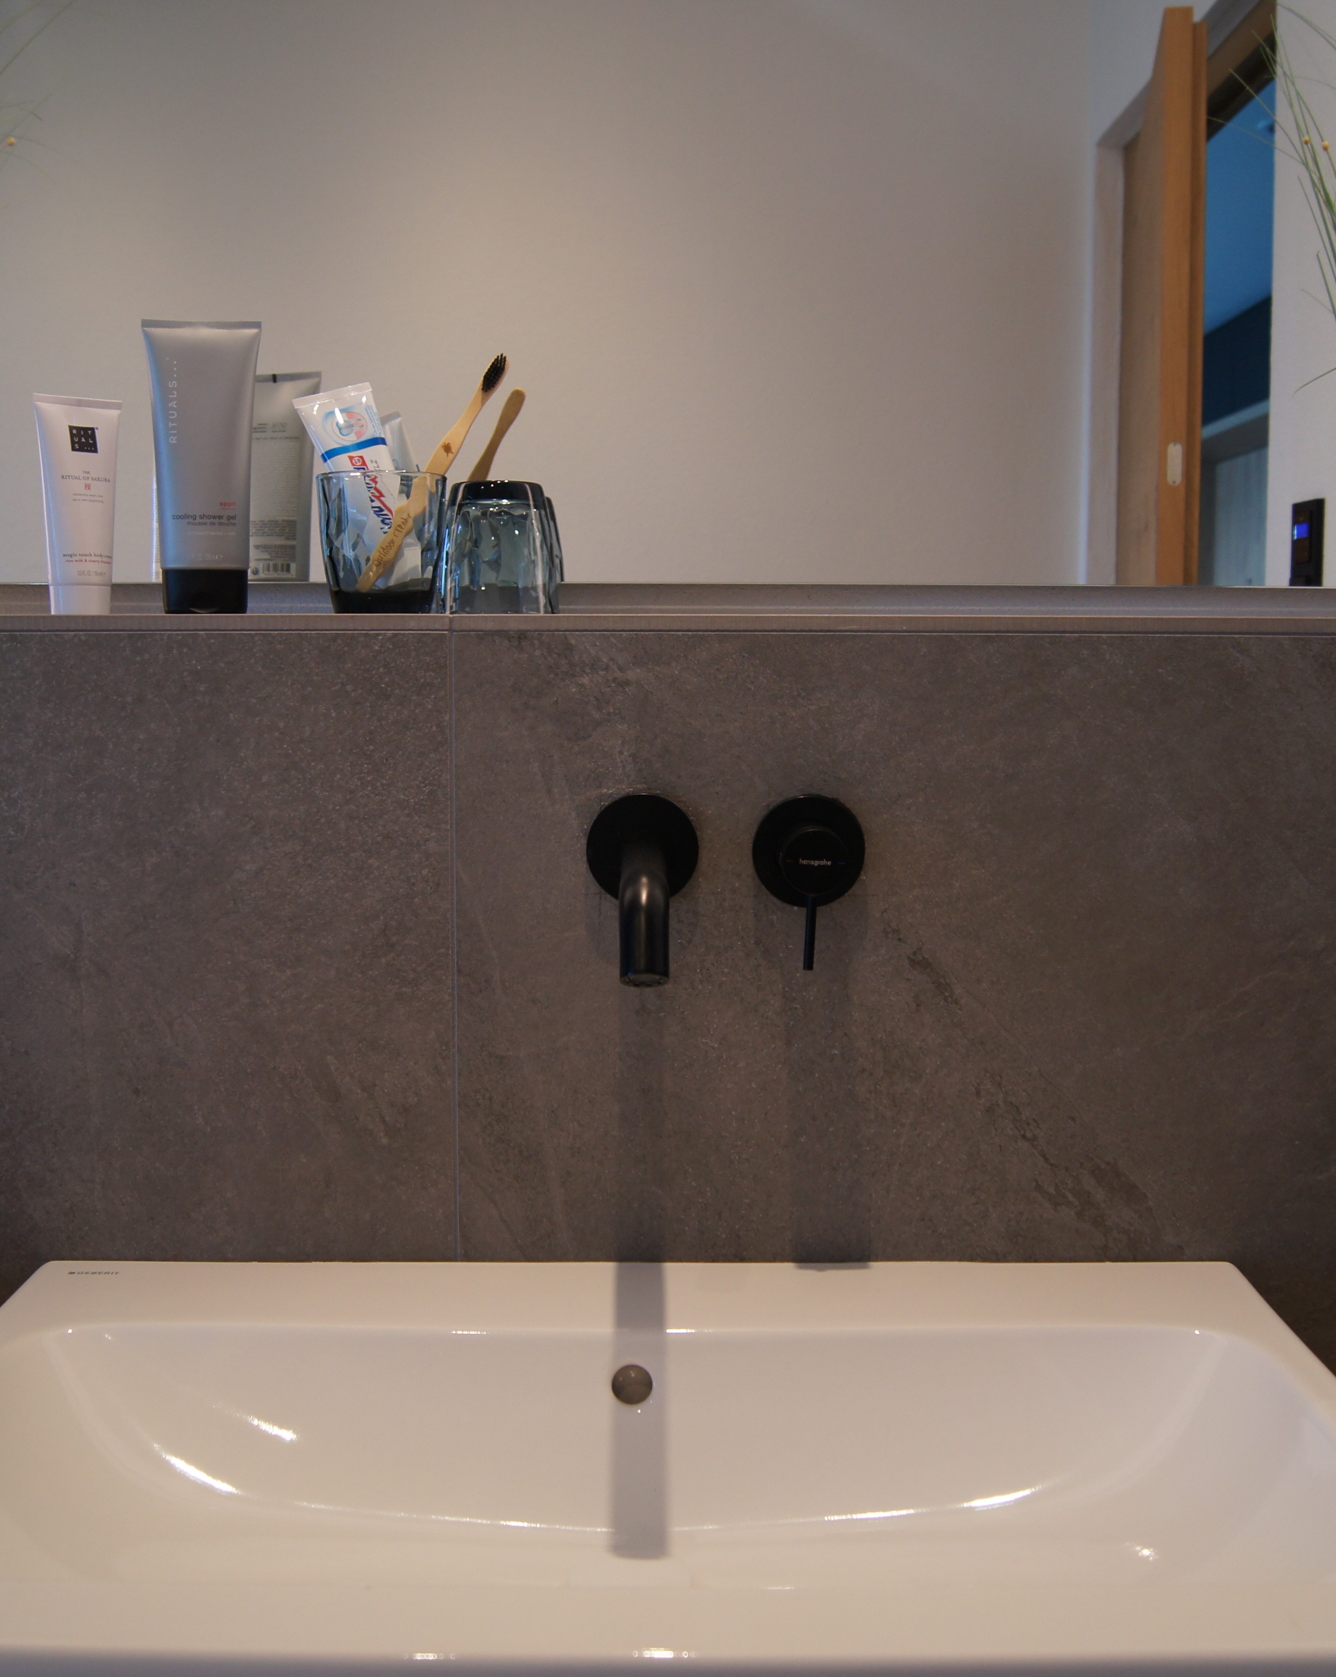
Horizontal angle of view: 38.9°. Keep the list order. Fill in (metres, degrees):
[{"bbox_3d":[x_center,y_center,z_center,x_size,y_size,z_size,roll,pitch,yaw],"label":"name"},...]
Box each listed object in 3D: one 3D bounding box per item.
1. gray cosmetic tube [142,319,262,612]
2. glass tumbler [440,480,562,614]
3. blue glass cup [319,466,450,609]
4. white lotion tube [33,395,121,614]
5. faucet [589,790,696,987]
[{"bbox_3d":[-0.297,-0.237,1.216,0.075,0.188,0.044,-1,6,-10],"label":"gray cosmetic tube"},{"bbox_3d":[-0.115,-0.193,1.275,0.083,0.088,0.083,0,6,0],"label":"glass tumbler"},{"bbox_3d":[-0.181,-0.185,1.204,0.080,0.087,0.080,0,6,0],"label":"blue glass cup"},{"bbox_3d":[-0.373,-0.210,1.202,0.056,0.137,0.038,-4,7,-33],"label":"white lotion tube"},{"bbox_3d":[-0.015,0.025,1.062,0.069,0.083,0.222,0,6,0],"label":"faucet"}]

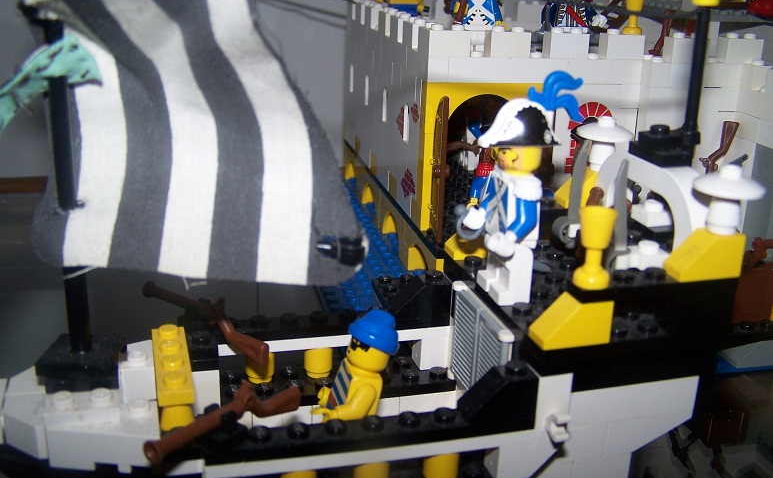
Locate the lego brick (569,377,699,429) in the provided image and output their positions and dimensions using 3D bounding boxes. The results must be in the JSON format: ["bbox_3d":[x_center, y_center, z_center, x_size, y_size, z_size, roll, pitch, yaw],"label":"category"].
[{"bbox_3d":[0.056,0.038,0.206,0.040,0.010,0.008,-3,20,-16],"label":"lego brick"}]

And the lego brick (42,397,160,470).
[{"bbox_3d":[-0.062,0.045,0.186,0.024,0.011,0.016,-3,20,-17],"label":"lego brick"}]

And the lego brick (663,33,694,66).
[{"bbox_3d":[0.118,-0.075,0.334,0.016,0.011,0.008,-2,20,-14],"label":"lego brick"}]

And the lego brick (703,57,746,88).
[{"bbox_3d":[0.125,-0.066,0.339,0.032,0.010,0.008,-2,20,-14],"label":"lego brick"}]

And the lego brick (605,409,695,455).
[{"bbox_3d":[0.064,0.046,0.211,0.024,0.010,0.008,-3,20,-16],"label":"lego brick"}]

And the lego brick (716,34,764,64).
[{"bbox_3d":[0.141,-0.076,0.340,0.016,0.011,0.008,-2,20,-14],"label":"lego brick"}]

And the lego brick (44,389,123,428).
[{"bbox_3d":[-0.065,0.036,0.181,0.016,0.005,0.008,-3,20,-16],"label":"lego brick"}]

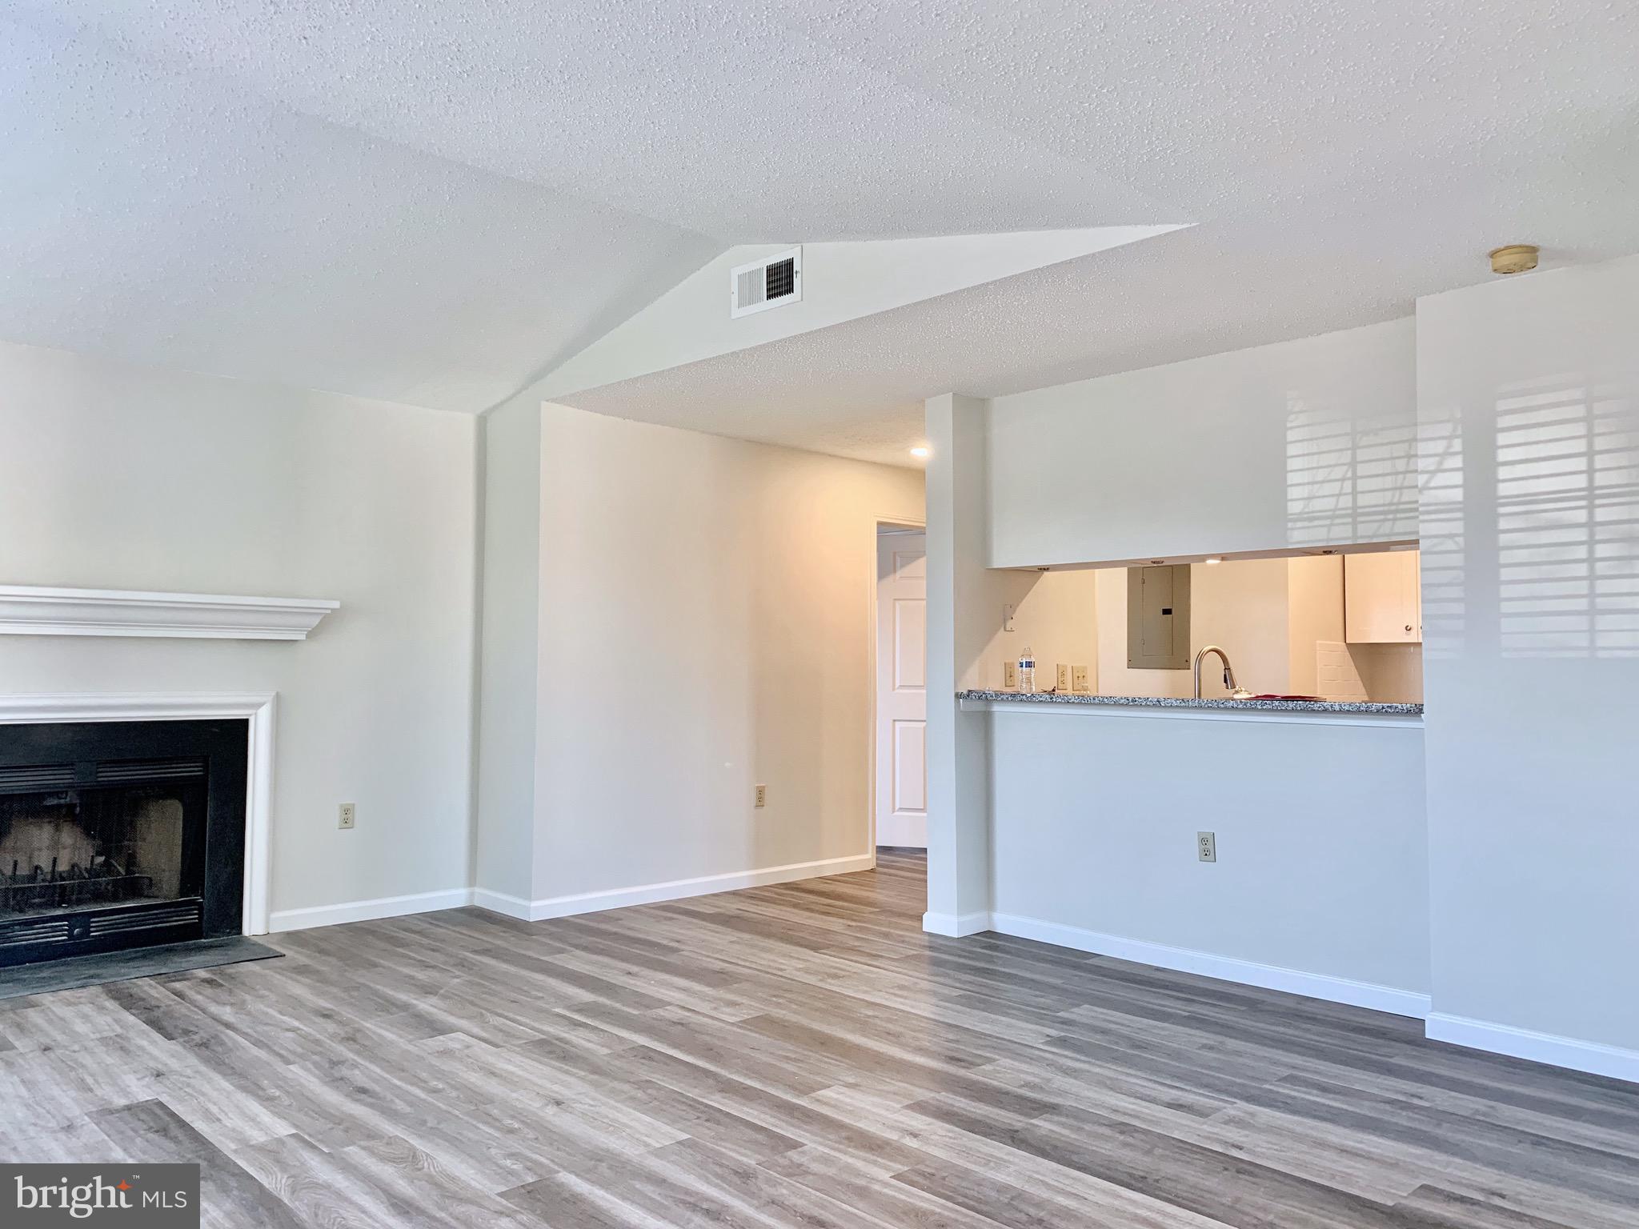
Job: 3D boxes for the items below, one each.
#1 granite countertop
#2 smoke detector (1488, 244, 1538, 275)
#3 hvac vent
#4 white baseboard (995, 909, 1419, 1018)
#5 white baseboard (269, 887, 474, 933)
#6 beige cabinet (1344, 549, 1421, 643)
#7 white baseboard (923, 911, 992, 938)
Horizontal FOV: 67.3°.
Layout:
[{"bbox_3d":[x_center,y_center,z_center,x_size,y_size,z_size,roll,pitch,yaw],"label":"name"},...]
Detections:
[{"bbox_3d":[1.430,0.344,4.865,0.365,0.034,1.960,3,-3,-44],"label":"granite countertop"},{"bbox_3d":[2.042,-1.040,3.616,0.128,0.047,0.128,3,-3,-44],"label":"smoke detector"},{"bbox_3d":[-0.209,-1.258,4.685,0.025,0.202,0.406,3,-3,-44],"label":"hvac vent"},{"bbox_3d":[1.454,1.361,4.848,0.016,0.086,1.960,3,-3,-44],"label":"white baseboard"},{"bbox_3d":[-2.063,1.374,5.746,0.970,0.086,0.016,3,-3,-44],"label":"white baseboard"},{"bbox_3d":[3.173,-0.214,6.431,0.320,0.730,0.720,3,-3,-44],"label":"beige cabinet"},{"bbox_3d":[0.622,1.383,5.541,0.221,0.086,0.205,3,-3,-44],"label":"white baseboard"}]

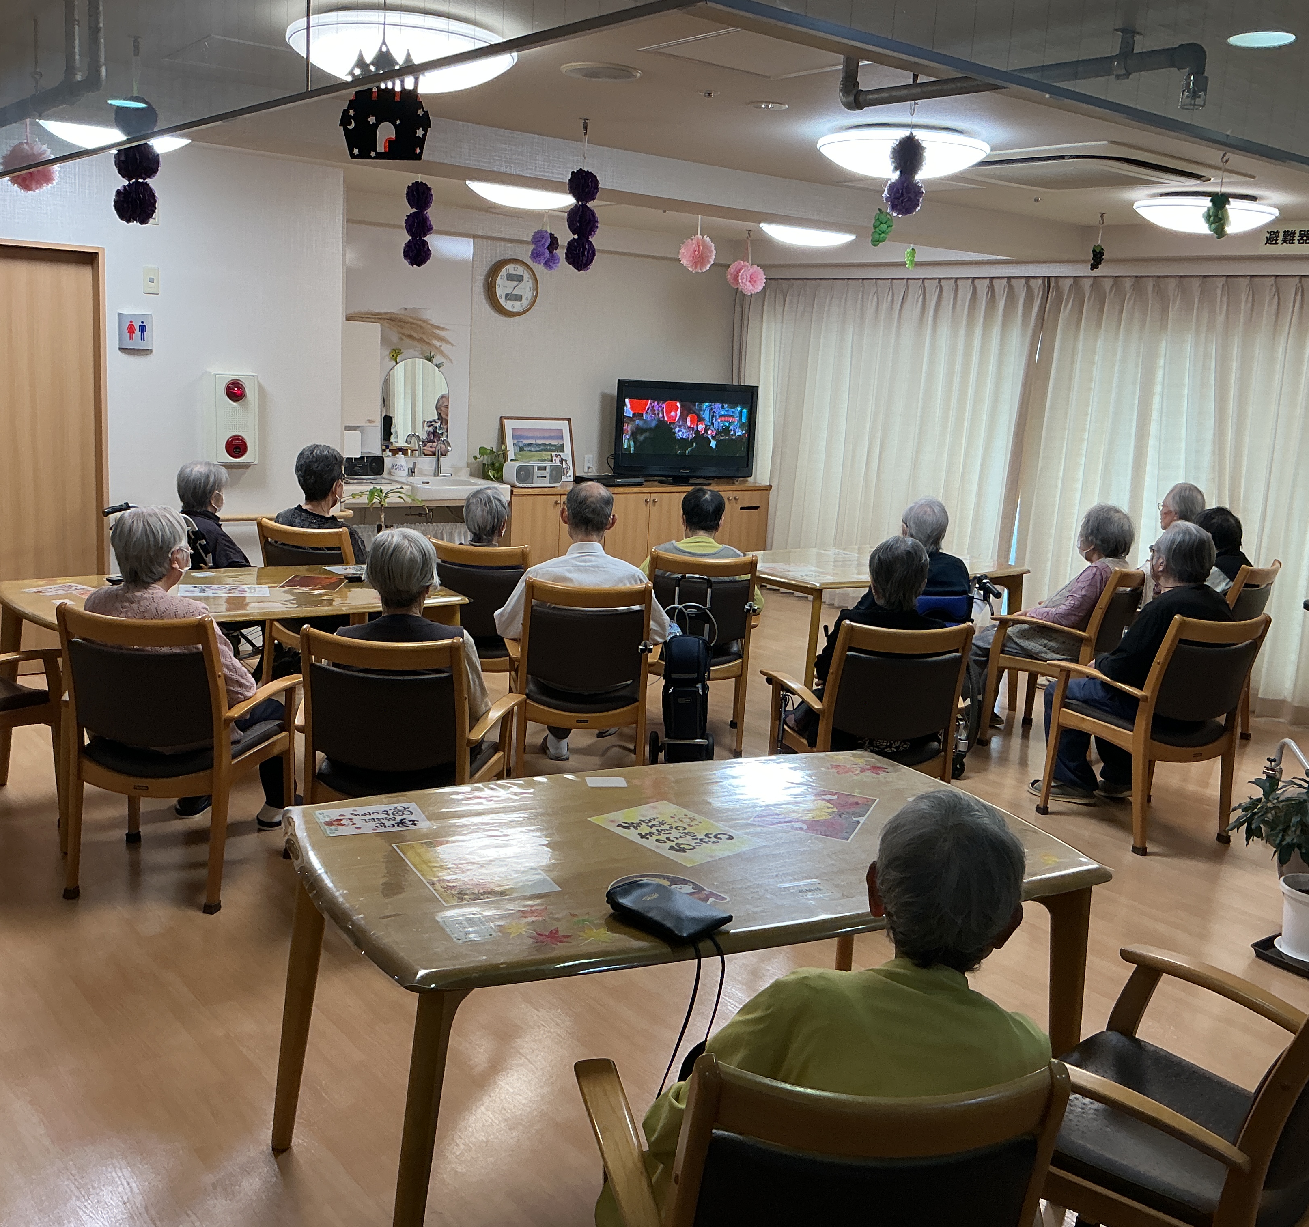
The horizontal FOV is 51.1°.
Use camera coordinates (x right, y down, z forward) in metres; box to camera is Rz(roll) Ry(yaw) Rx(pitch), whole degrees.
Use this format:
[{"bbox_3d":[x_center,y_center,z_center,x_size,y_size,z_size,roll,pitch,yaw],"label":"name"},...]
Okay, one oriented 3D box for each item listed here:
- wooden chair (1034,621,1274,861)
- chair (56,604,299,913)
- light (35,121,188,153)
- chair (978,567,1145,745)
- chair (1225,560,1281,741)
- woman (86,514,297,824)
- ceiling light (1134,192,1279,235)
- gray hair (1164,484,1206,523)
[{"bbox_3d":[1.762,0.365,4.793,0.584,0.815,0.536,-1,12,-24],"label":"wooden chair"},{"bbox_3d":[-1.337,0.352,3.817,0.584,0.815,0.536,5,11,6],"label":"chair"},{"bbox_3d":[-2.130,-1.891,5.389,0.610,0.140,0.610,-5,14,-38],"label":"light"},{"bbox_3d":[1.762,0.169,5.829,0.536,0.815,0.584,11,13,35],"label":"chair"},{"bbox_3d":[2.564,0.160,6.449,0.600,0.865,0.600,13,14,40],"label":"chair"},{"bbox_3d":[-1.294,0.192,4.002,0.507,1.066,0.822,5,11,9],"label":"woman"},{"bbox_3d":[2.386,-1.728,5.927,0.610,0.140,0.610,-5,14,-38],"label":"ceiling light"},{"bbox_3d":[2.483,-0.510,6.400,0.170,0.210,0.190,-4,13,-36],"label":"gray hair"}]

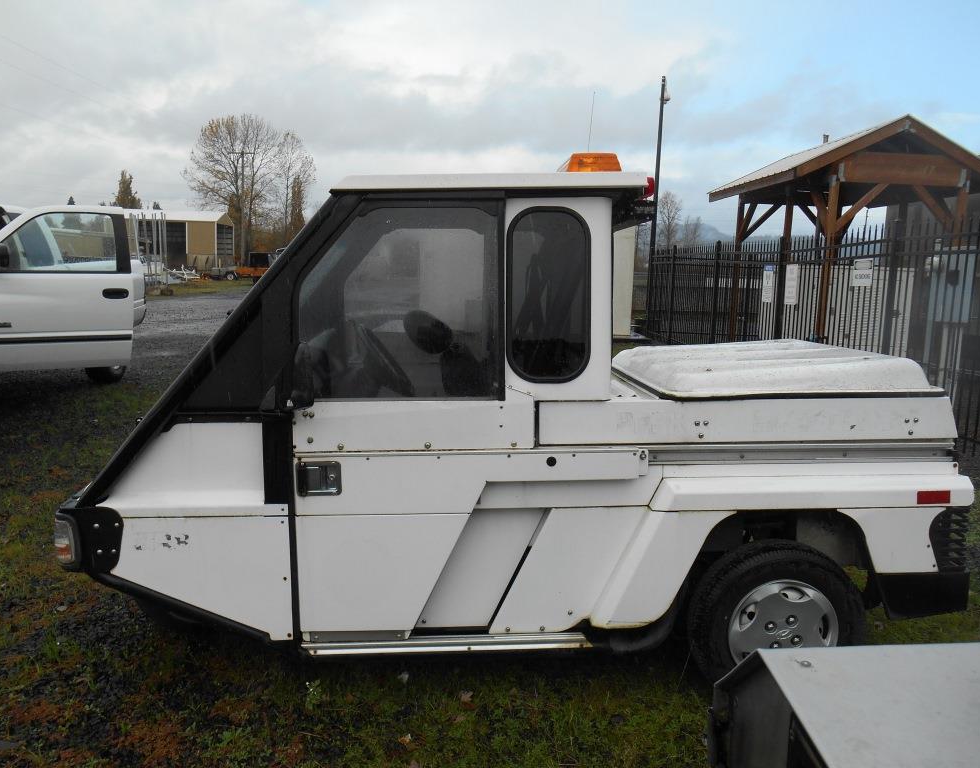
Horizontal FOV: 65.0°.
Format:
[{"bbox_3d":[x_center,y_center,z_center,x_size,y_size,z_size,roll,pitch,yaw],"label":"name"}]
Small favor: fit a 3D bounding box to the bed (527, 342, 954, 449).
[{"bbox_3d":[0.845,-0.017,3.112,1.385,0.275,1.170,-1,8,-1],"label":"bed"}]

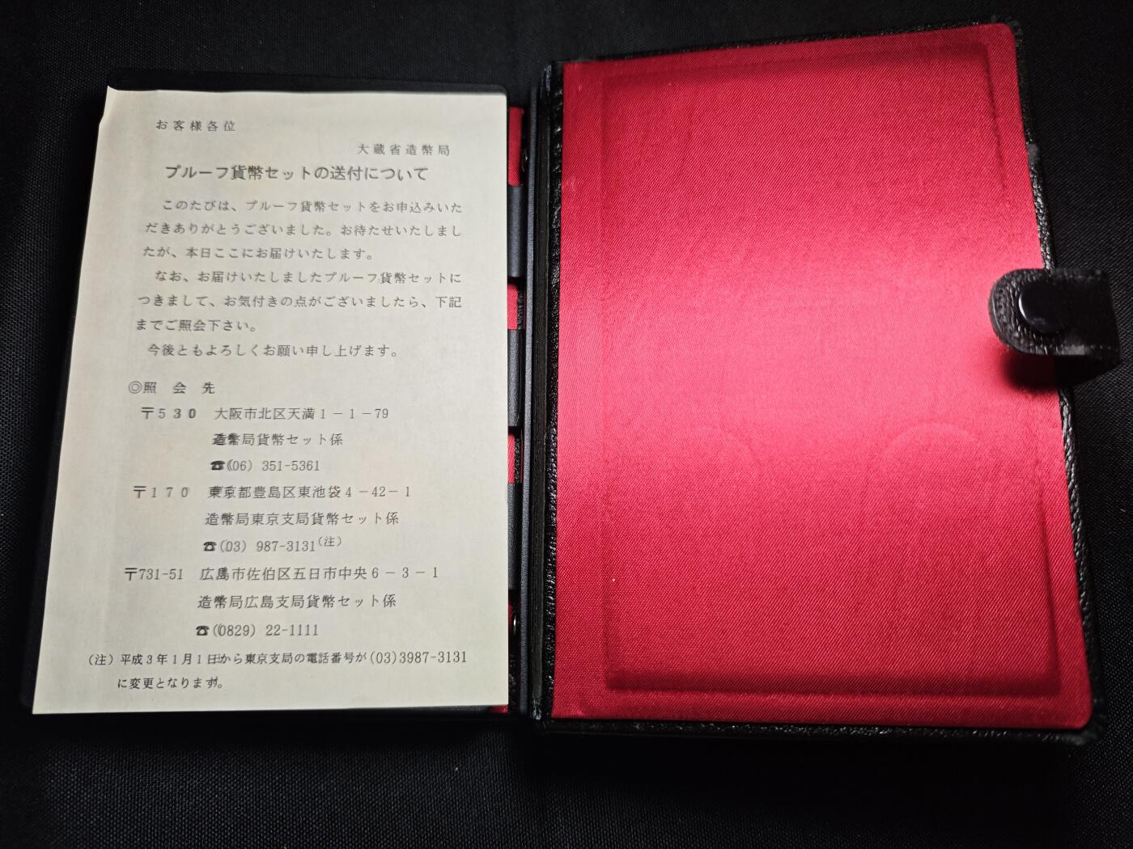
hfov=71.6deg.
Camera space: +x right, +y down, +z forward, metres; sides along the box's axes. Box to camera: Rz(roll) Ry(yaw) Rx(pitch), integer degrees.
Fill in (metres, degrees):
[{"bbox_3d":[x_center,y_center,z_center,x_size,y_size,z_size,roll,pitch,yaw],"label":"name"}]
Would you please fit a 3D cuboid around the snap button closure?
[{"bbox_3d":[0.095,-0.024,0.157,0.011,0.003,0.011,0,78,-3],"label":"snap button closure"}]

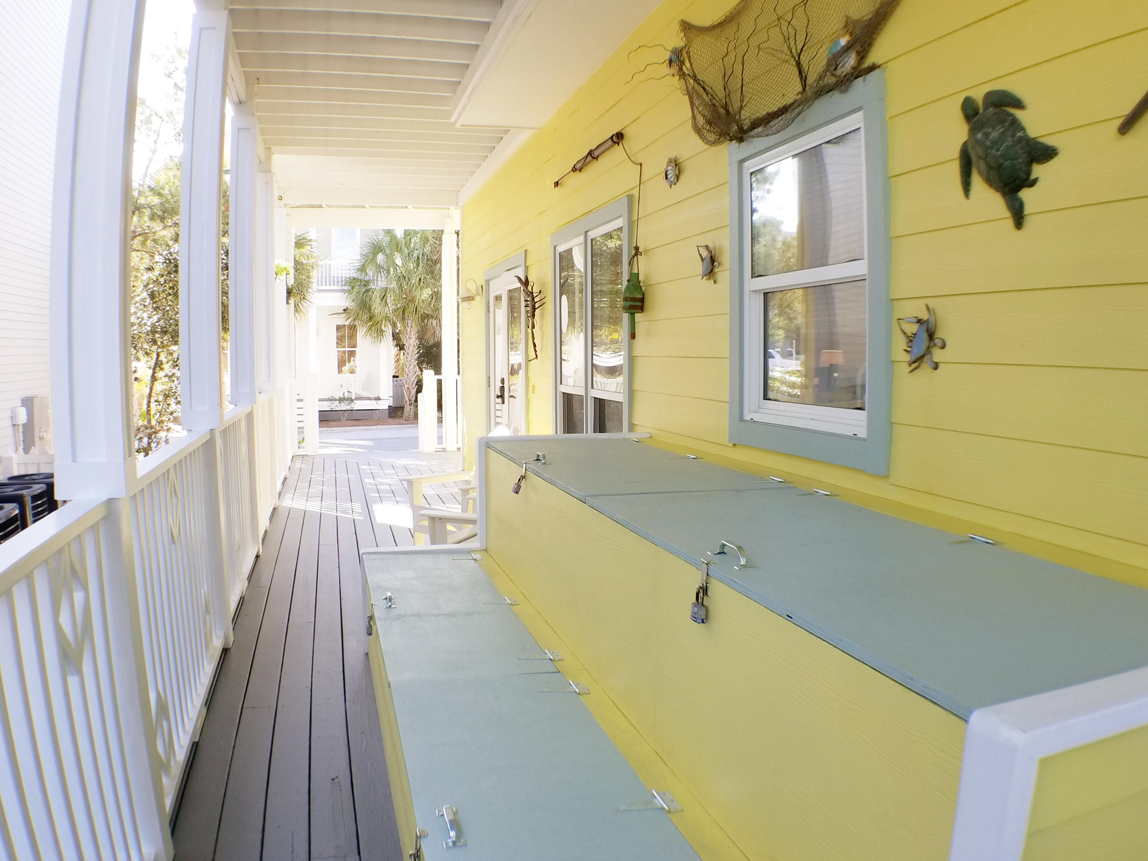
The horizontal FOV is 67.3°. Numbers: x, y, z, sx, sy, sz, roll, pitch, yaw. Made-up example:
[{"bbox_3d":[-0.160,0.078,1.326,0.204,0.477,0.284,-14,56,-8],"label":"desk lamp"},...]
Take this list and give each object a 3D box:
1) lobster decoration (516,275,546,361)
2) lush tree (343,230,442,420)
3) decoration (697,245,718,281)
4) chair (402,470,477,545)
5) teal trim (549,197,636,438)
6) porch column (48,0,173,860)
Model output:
[{"bbox_3d":[-0.321,-0.848,6.494,0.130,0.655,0.380,-2,5,-16],"label":"lobster decoration"},{"bbox_3d":[-4.892,-3.475,26.200,4.200,6.300,4.200,-2,5,-16],"label":"lush tree"},{"bbox_3d":[0.548,-0.682,3.536,0.055,0.170,0.125,-2,5,-16],"label":"decoration"},{"bbox_3d":[-0.638,0.395,5.887,0.850,0.950,0.740,-5,7,-44],"label":"chair"},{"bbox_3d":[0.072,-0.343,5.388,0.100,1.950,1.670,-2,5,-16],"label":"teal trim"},{"bbox_3d":[-1.214,-0.311,2.170,0.195,3.000,0.195,-2,5,-16],"label":"porch column"}]

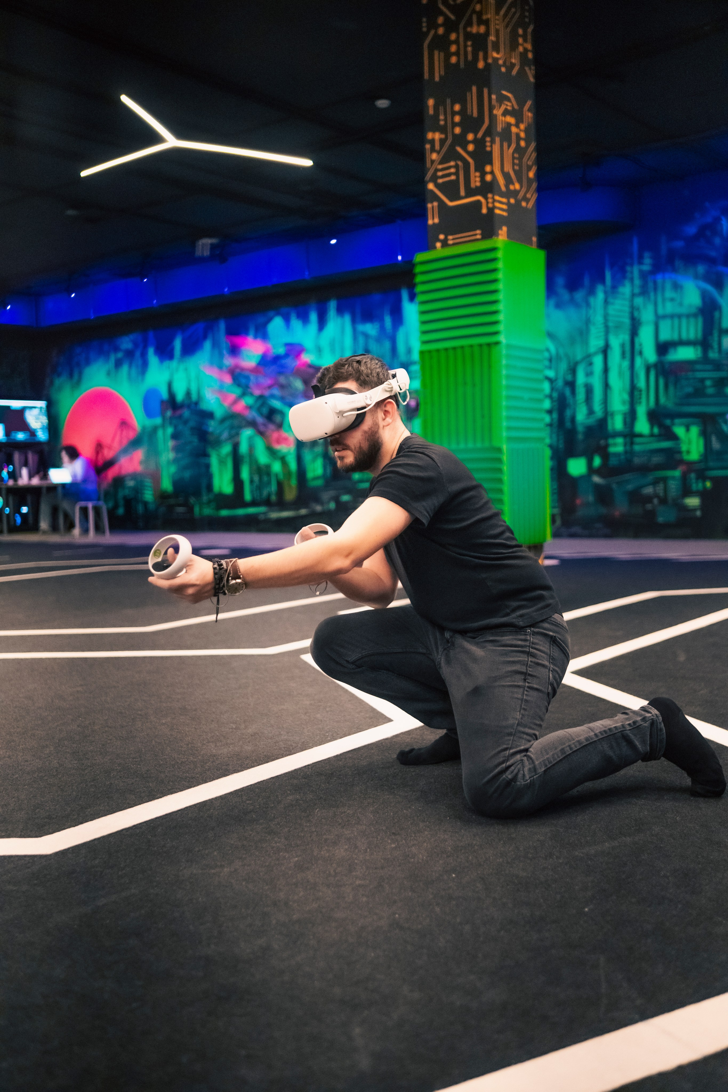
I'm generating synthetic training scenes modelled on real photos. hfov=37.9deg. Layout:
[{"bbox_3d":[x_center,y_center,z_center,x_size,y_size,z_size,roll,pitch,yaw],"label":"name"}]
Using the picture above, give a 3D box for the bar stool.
[{"bbox_3d":[-3.800,-0.362,14.800,0.380,0.500,0.380,2,5,44],"label":"bar stool"}]

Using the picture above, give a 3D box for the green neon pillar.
[{"bbox_3d":[0.661,-0.799,5.771,0.517,1.560,0.478,1,4,38],"label":"green neon pillar"}]

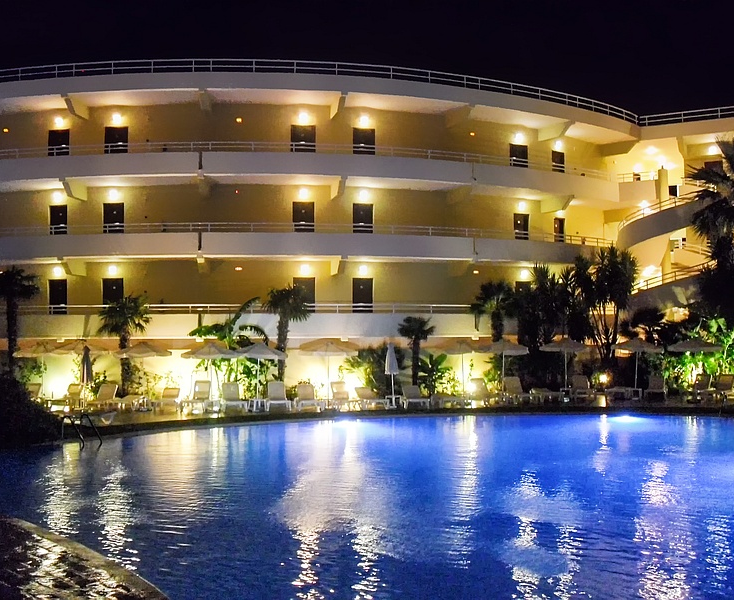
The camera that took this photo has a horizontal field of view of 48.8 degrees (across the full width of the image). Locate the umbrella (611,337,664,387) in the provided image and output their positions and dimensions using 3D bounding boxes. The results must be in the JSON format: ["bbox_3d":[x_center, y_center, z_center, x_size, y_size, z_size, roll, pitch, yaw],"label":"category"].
[{"bbox_3d":[10.475,2.654,31.452,2.000,2.350,2.000,0,-3,0],"label":"umbrella"}]

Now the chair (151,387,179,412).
[{"bbox_3d":[-6.602,3.230,26.592,0.680,0.720,1.700,0,-2,2],"label":"chair"}]

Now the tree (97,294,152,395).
[{"bbox_3d":[-8.634,1.751,28.753,1.950,3.850,1.950,0,-2,0],"label":"tree"}]

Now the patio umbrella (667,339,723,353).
[{"bbox_3d":[11.858,2.551,29.121,2.050,2.280,2.050,0,-2,0],"label":"patio umbrella"}]

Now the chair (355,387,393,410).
[{"bbox_3d":[0.101,3.275,27.145,0.740,0.620,1.850,0,-2,-17],"label":"chair"}]

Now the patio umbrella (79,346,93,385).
[{"bbox_3d":[-9.257,2.527,26.520,0.400,2.120,0.400,0,-2,0],"label":"patio umbrella"}]

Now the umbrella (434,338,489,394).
[{"bbox_3d":[3.189,2.483,27.237,1.950,2.180,1.950,0,-2,0],"label":"umbrella"}]

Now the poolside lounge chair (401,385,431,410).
[{"bbox_3d":[1.578,3.234,27.190,0.740,0.690,1.800,0,-2,-6],"label":"poolside lounge chair"}]

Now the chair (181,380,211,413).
[{"bbox_3d":[-5.706,3.277,27.481,0.700,0.920,1.750,0,-3,-1],"label":"chair"}]

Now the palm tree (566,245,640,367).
[{"bbox_3d":[8.885,0.908,30.594,2.650,5.500,2.500,0,-2,0],"label":"palm tree"}]

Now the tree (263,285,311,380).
[{"bbox_3d":[-2.759,1.573,27.870,1.650,4.100,1.650,0,-2,0],"label":"tree"}]

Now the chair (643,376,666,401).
[{"bbox_3d":[11.001,3.341,30.850,0.700,0.920,1.750,-1,-3,21],"label":"chair"}]

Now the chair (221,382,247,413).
[{"bbox_3d":[-4.600,3.281,27.719,0.700,0.920,1.750,1,-3,-18],"label":"chair"}]

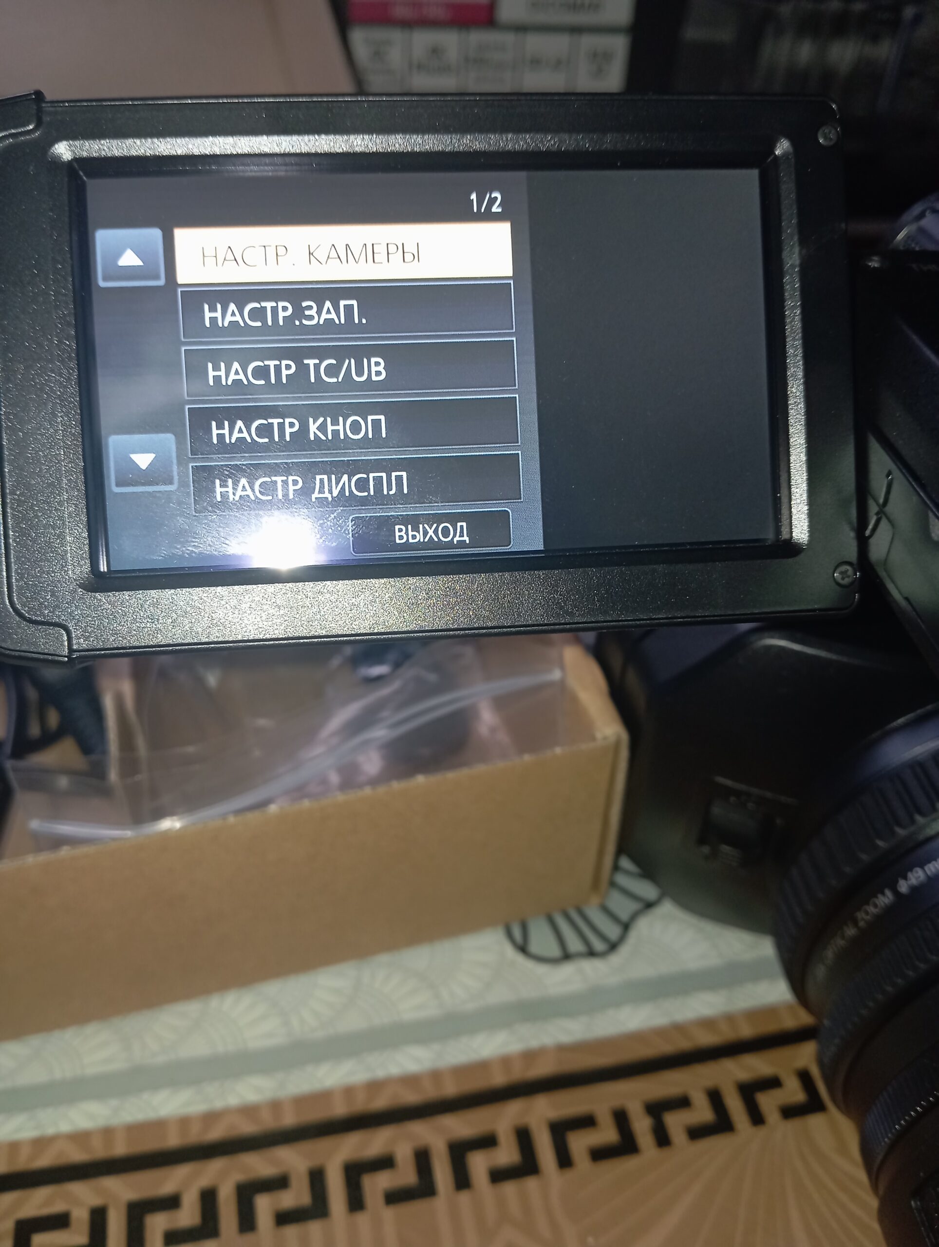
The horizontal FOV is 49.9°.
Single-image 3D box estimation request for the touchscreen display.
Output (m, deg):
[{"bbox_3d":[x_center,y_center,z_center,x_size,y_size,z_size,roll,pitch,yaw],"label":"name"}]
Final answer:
[{"bbox_3d":[-0.003,-0.030,0.117,0.077,0.043,0.005,-3,2,-5],"label":"touchscreen display"}]

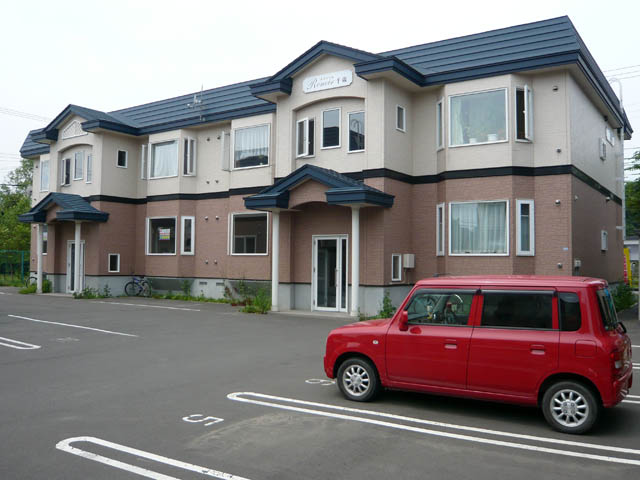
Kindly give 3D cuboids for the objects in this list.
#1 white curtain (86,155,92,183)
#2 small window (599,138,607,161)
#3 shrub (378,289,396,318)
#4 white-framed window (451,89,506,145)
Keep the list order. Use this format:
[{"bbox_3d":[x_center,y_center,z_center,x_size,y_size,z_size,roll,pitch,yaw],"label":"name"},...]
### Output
[{"bbox_3d":[-8.968,-2.776,23.036,0.400,1.050,0.100,-1,-2,34],"label":"white curtain"},{"bbox_3d":[8.704,-2.776,18.189,0.120,0.650,0.750,-1,-2,34],"label":"small window"},{"bbox_3d":[1.875,1.800,16.431,0.450,0.790,0.450,-1,-3,35],"label":"shrub"},{"bbox_3d":[4.309,-3.316,16.138,1.690,1.510,0.120,-1,-2,35],"label":"white-framed window"}]

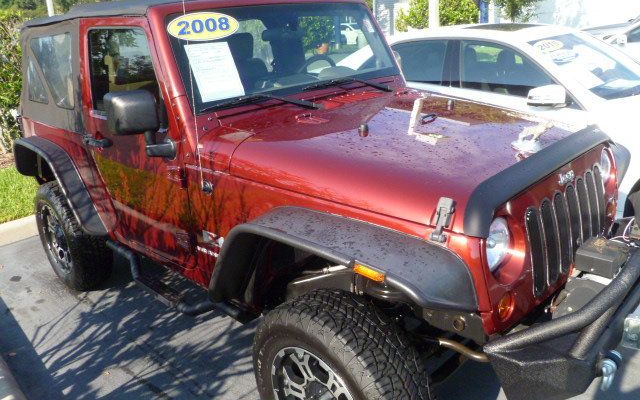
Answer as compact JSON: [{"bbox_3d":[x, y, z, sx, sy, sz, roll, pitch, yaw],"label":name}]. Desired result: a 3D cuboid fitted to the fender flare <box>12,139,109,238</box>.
[{"bbox_3d":[-1.663,-0.114,3.283,0.970,0.460,0.160,15,27,42],"label":"fender flare"}]

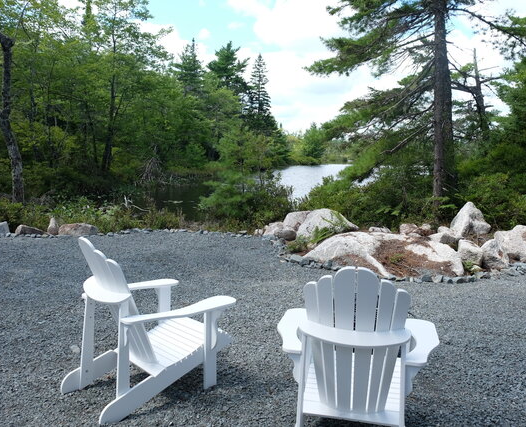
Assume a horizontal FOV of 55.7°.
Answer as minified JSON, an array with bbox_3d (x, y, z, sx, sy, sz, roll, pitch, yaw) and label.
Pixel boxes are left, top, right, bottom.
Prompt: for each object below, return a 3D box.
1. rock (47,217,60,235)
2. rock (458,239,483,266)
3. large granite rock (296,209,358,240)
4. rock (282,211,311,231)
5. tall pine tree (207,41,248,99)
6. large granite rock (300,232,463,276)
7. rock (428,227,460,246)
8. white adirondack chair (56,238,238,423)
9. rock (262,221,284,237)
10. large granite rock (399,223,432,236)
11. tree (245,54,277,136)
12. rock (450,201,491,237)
[{"bbox_3d":[-3.829,0.228,9.100,0.210,0.350,0.240,0,7,0],"label":"rock"},{"bbox_3d":[2.765,0.514,6.650,0.320,0.350,0.320,1,6,0],"label":"rock"},{"bbox_3d":[1.138,0.219,8.850,1.080,0.600,0.780,0,7,0],"label":"large granite rock"},{"bbox_3d":[0.597,0.117,9.000,0.560,0.380,0.500,1,6,0],"label":"rock"},{"bbox_3d":[-3.499,-10.547,49.080,4.600,12.574,4.600,0,7,0],"label":"tall pine tree"},{"bbox_3d":[1.595,0.491,6.700,2.000,0.460,1.200,2,6,14],"label":"large granite rock"},{"bbox_3d":[2.661,0.342,7.300,0.420,0.300,0.380,0,7,0],"label":"rock"},{"bbox_3d":[-0.692,0.587,3.068,0.918,0.974,0.804,-5,8,-42],"label":"white adirondack chair"},{"bbox_3d":[0.202,0.285,9.150,0.390,0.320,0.360,0,7,0],"label":"rock"},{"bbox_3d":[2.366,0.241,7.750,0.480,0.240,0.380,1,6,0],"label":"large granite rock"},{"bbox_3d":[-0.257,-10.325,51.123,3.700,11.635,3.700,0,7,0],"label":"tree"},{"bbox_3d":[3.318,0.064,8.000,0.640,0.580,0.500,1,6,0],"label":"rock"}]

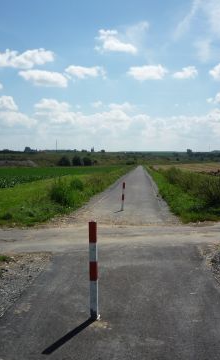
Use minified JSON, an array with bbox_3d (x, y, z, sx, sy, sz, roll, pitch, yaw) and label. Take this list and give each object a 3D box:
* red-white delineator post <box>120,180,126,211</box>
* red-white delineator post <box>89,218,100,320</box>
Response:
[{"bbox_3d":[0.467,0.585,15.336,0.077,1.000,0.077,4,2,0],"label":"red-white delineator post"},{"bbox_3d":[-0.165,0.917,4.487,0.077,1.000,0.077,-1,2,0],"label":"red-white delineator post"}]

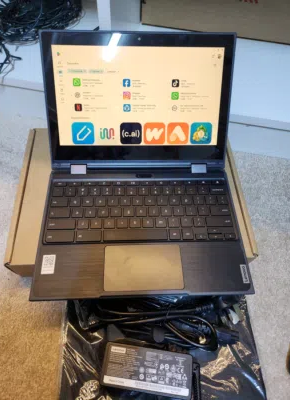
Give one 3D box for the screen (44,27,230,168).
[{"bbox_3d":[-0.009,-0.152,0.418,0.288,0.197,0.008,0,17,-2],"label":"screen"}]

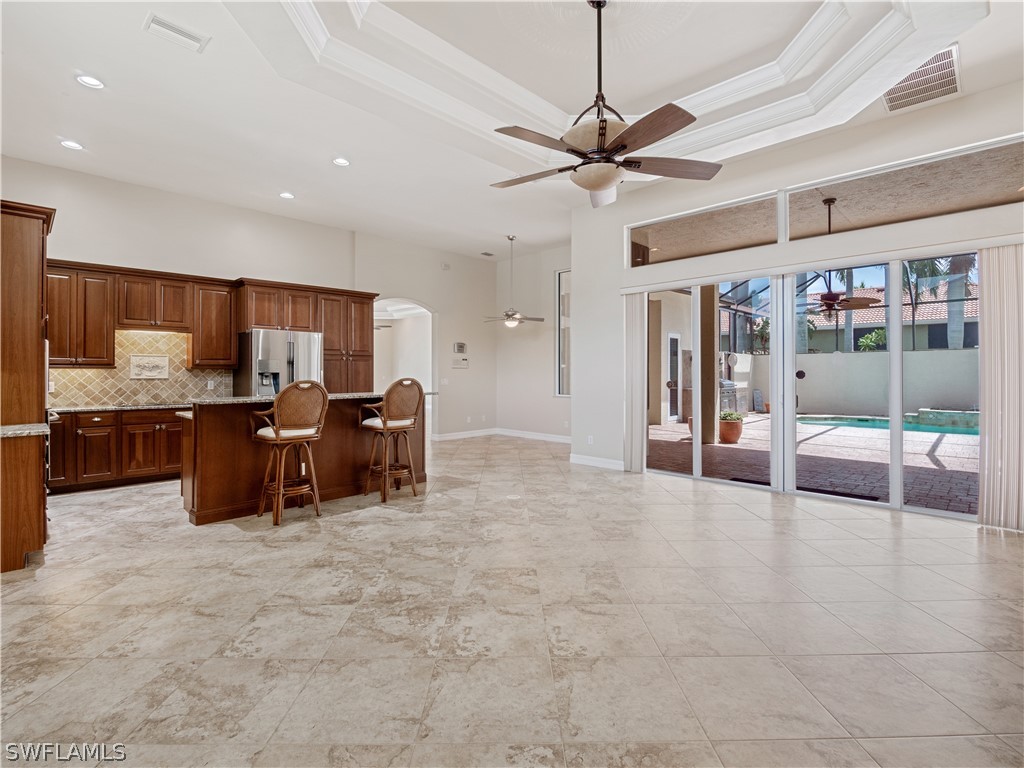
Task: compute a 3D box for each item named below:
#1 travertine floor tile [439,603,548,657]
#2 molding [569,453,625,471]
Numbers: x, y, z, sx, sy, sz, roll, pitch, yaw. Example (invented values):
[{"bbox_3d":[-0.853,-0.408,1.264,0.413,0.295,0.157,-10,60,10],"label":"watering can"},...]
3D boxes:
[{"bbox_3d":[-0.086,1.219,2.360,0.505,0.012,0.505,0,1,0],"label":"travertine floor tile"},{"bbox_3d":[1.160,1.073,6.479,0.850,0.130,0.016,1,1,42],"label":"molding"}]

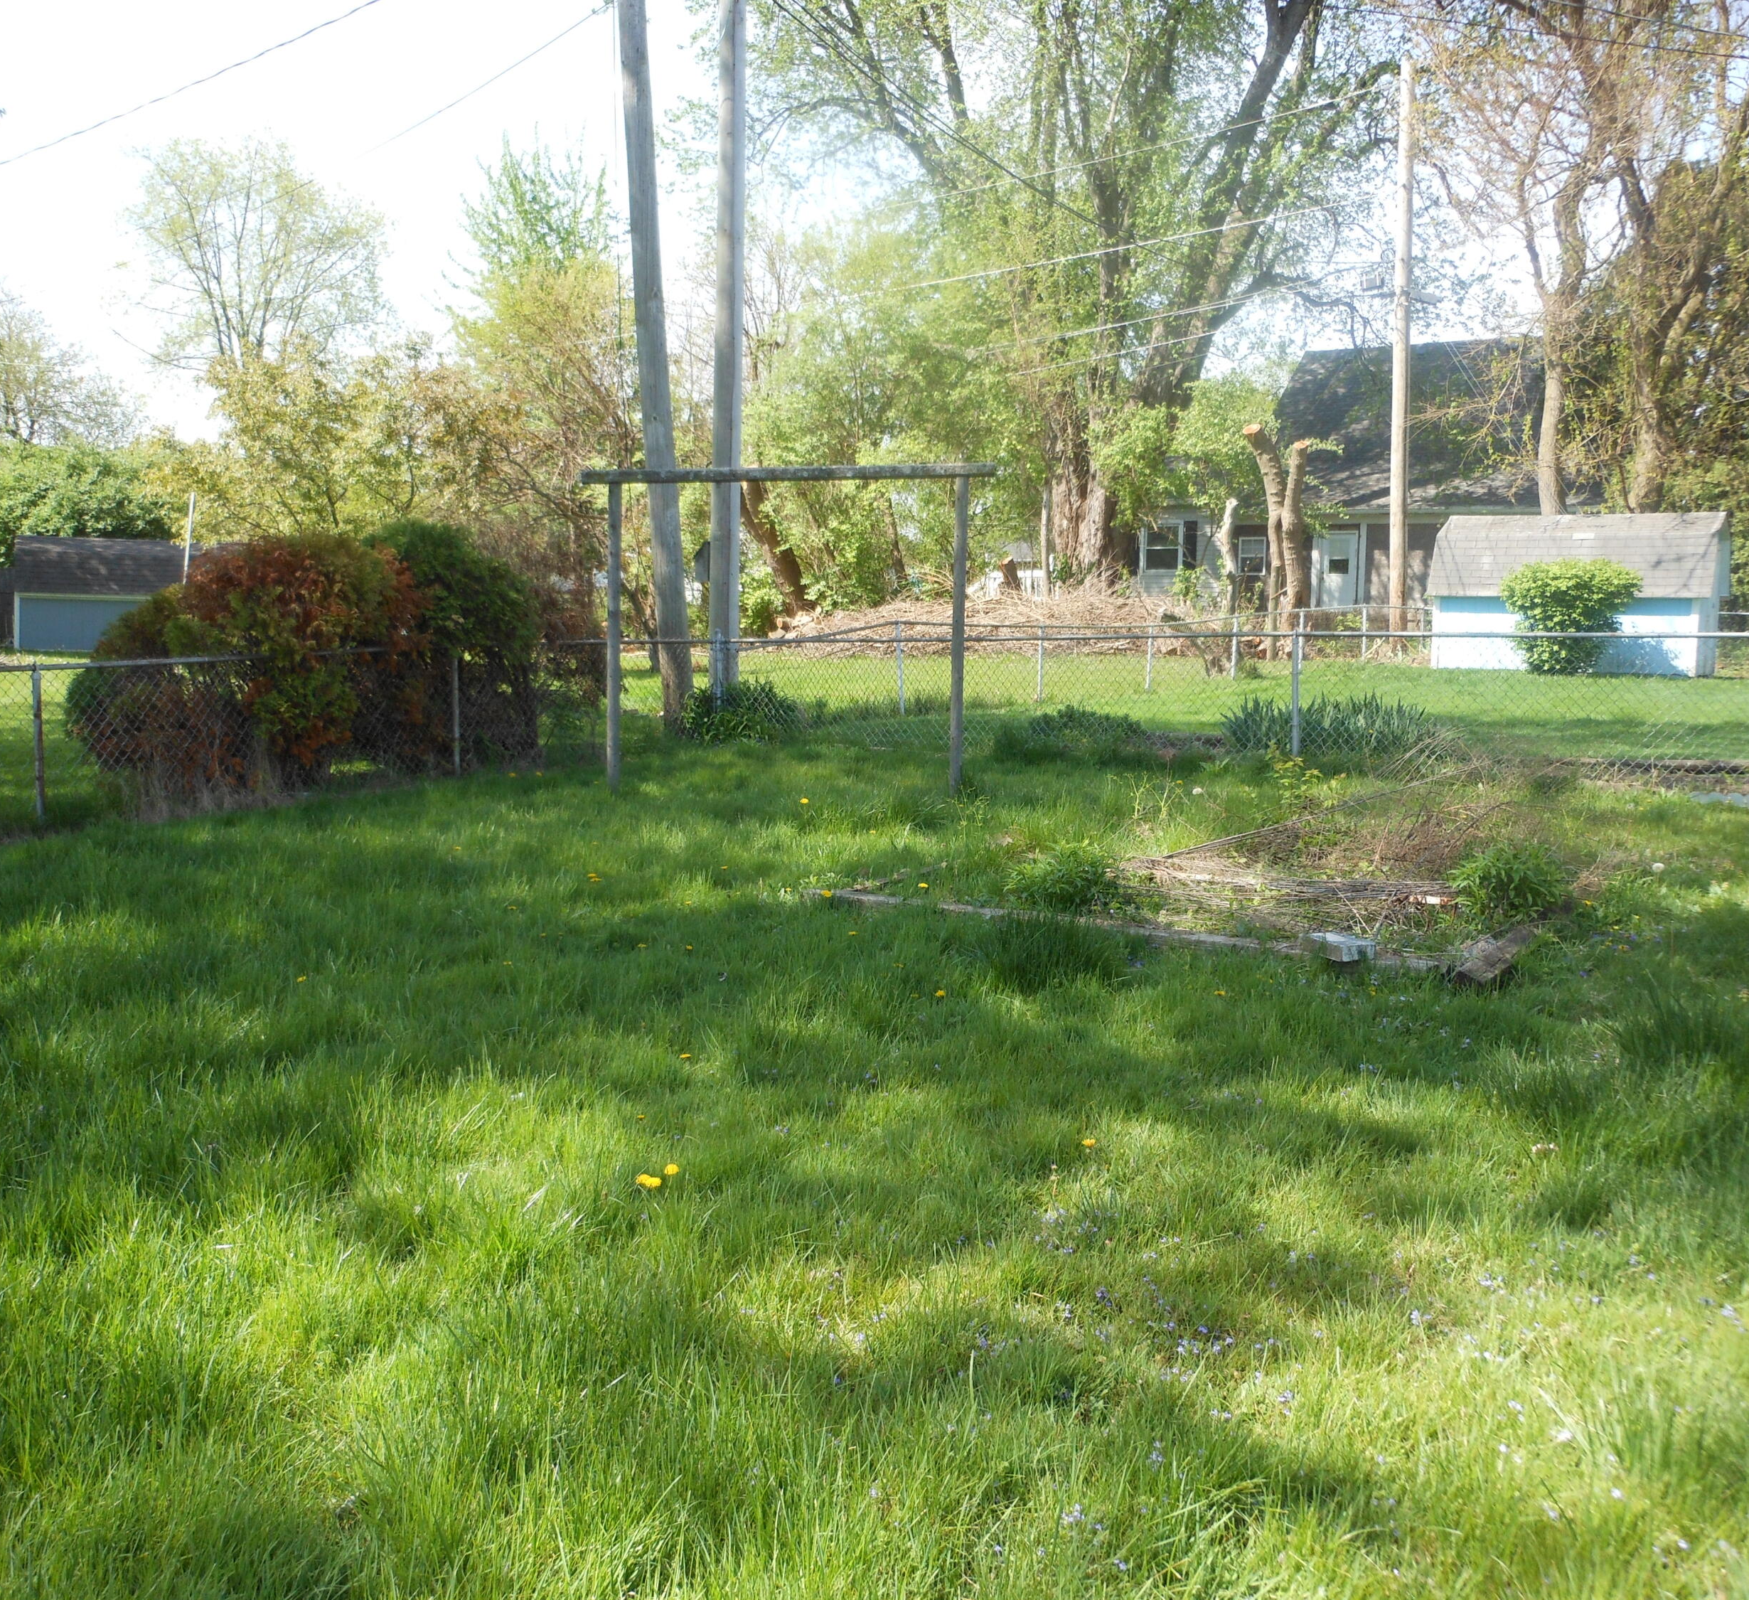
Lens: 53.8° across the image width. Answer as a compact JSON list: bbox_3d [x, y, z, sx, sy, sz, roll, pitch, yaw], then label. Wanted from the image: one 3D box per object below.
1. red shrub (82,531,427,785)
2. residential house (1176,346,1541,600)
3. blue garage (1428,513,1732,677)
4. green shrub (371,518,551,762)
[{"bbox_3d":[-4.361,-0.996,12.121,2.350,1.760,2.000,-1,7,-20],"label":"red shrub"},{"bbox_3d":[15.213,-8.168,44.606,10.600,7.600,10.500,5,7,32],"label":"residential house"},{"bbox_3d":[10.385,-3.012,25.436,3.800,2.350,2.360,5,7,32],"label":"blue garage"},{"bbox_3d":[-3.353,-1.259,13.751,1.500,1.960,1.500,-1,6,-14],"label":"green shrub"}]

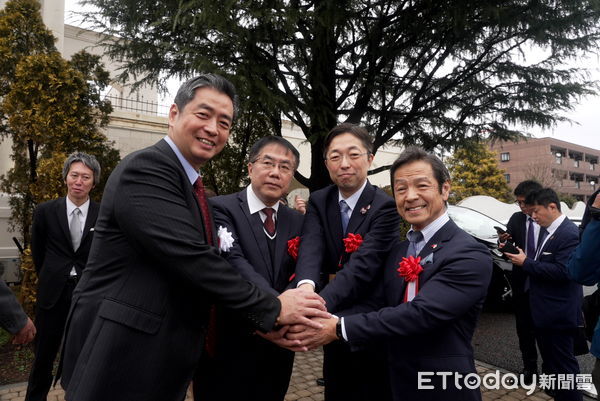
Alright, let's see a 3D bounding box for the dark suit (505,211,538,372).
[{"bbox_3d":[1.950,0.755,3.330,0.520,1.410,0.360,-2,-4,30],"label":"dark suit"}]

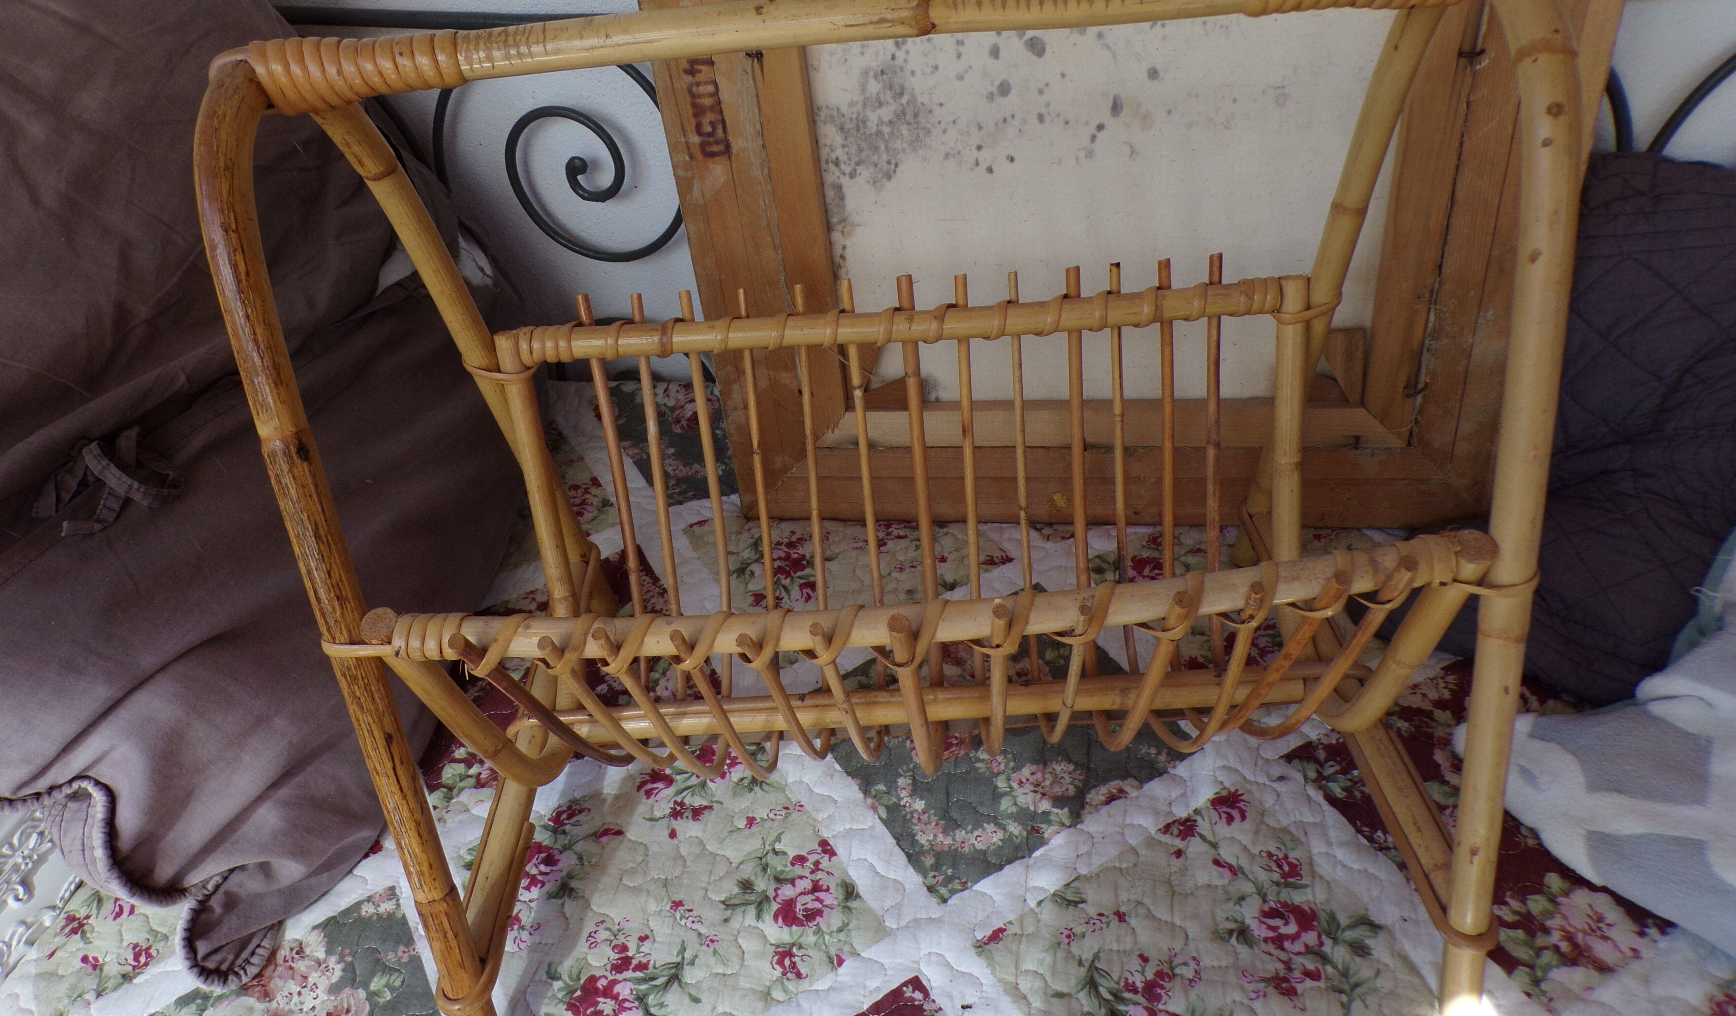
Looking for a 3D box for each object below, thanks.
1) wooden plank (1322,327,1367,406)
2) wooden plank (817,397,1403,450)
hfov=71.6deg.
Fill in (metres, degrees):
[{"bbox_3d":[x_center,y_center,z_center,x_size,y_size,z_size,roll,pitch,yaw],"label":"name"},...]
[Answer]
[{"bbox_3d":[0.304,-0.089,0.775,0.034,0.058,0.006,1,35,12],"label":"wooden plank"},{"bbox_3d":[0.158,-0.059,0.829,0.400,0.031,0.017,1,35,12],"label":"wooden plank"}]

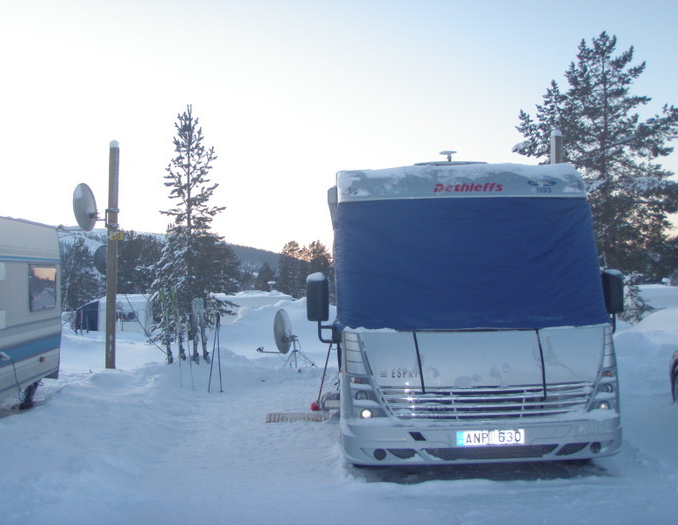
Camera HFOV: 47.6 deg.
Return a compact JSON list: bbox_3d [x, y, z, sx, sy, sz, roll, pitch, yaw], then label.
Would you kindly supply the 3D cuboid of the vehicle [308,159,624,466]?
[{"bbox_3d":[1.110,0.390,9.300,2.450,2.850,6.900,-1,-1,-1],"label":"vehicle"}]

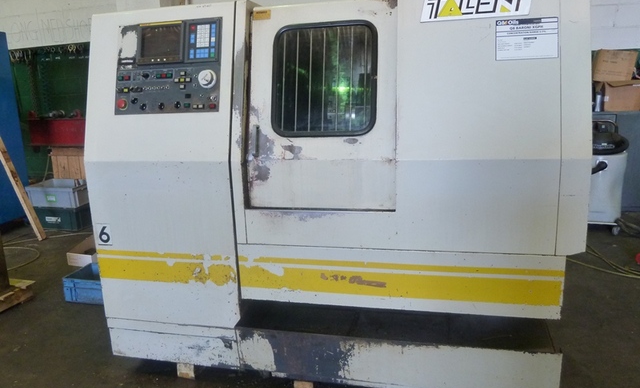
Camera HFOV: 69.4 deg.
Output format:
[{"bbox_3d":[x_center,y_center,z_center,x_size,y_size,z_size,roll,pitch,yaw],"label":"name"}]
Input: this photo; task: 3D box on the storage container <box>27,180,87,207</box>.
[{"bbox_3d":[-2.605,-0.002,4.761,0.605,0.205,0.400,2,14,18],"label":"storage container"}]

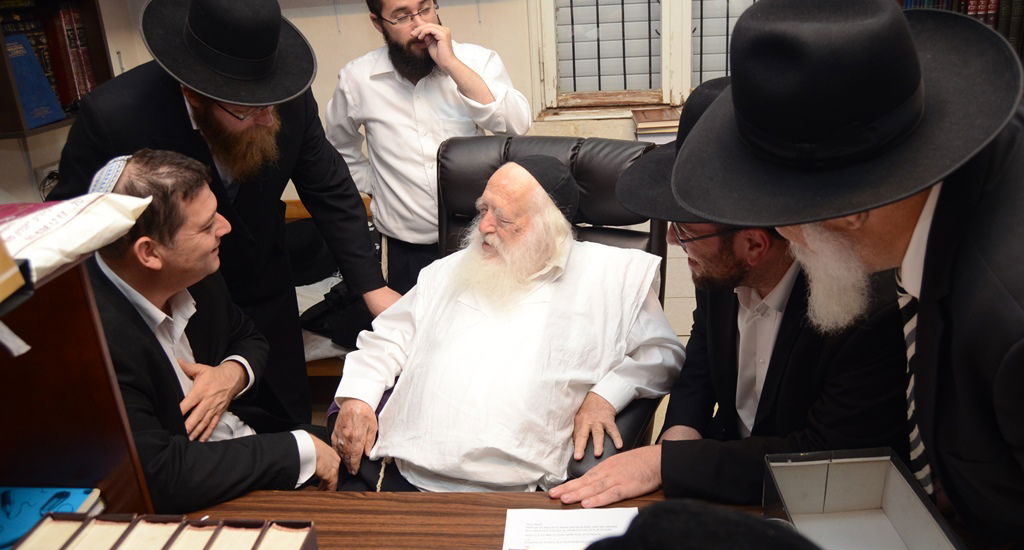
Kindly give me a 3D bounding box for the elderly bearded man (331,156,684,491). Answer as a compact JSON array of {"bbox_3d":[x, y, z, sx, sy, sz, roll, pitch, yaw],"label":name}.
[{"bbox_3d":[0.028,0.406,1.490,0.660,1.240,0.800,1,19,17],"label":"elderly bearded man"}]

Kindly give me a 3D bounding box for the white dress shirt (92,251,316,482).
[{"bbox_3d":[-0.562,0.256,1.411,0.470,0.600,0.450,9,23,35],"label":"white dress shirt"}]

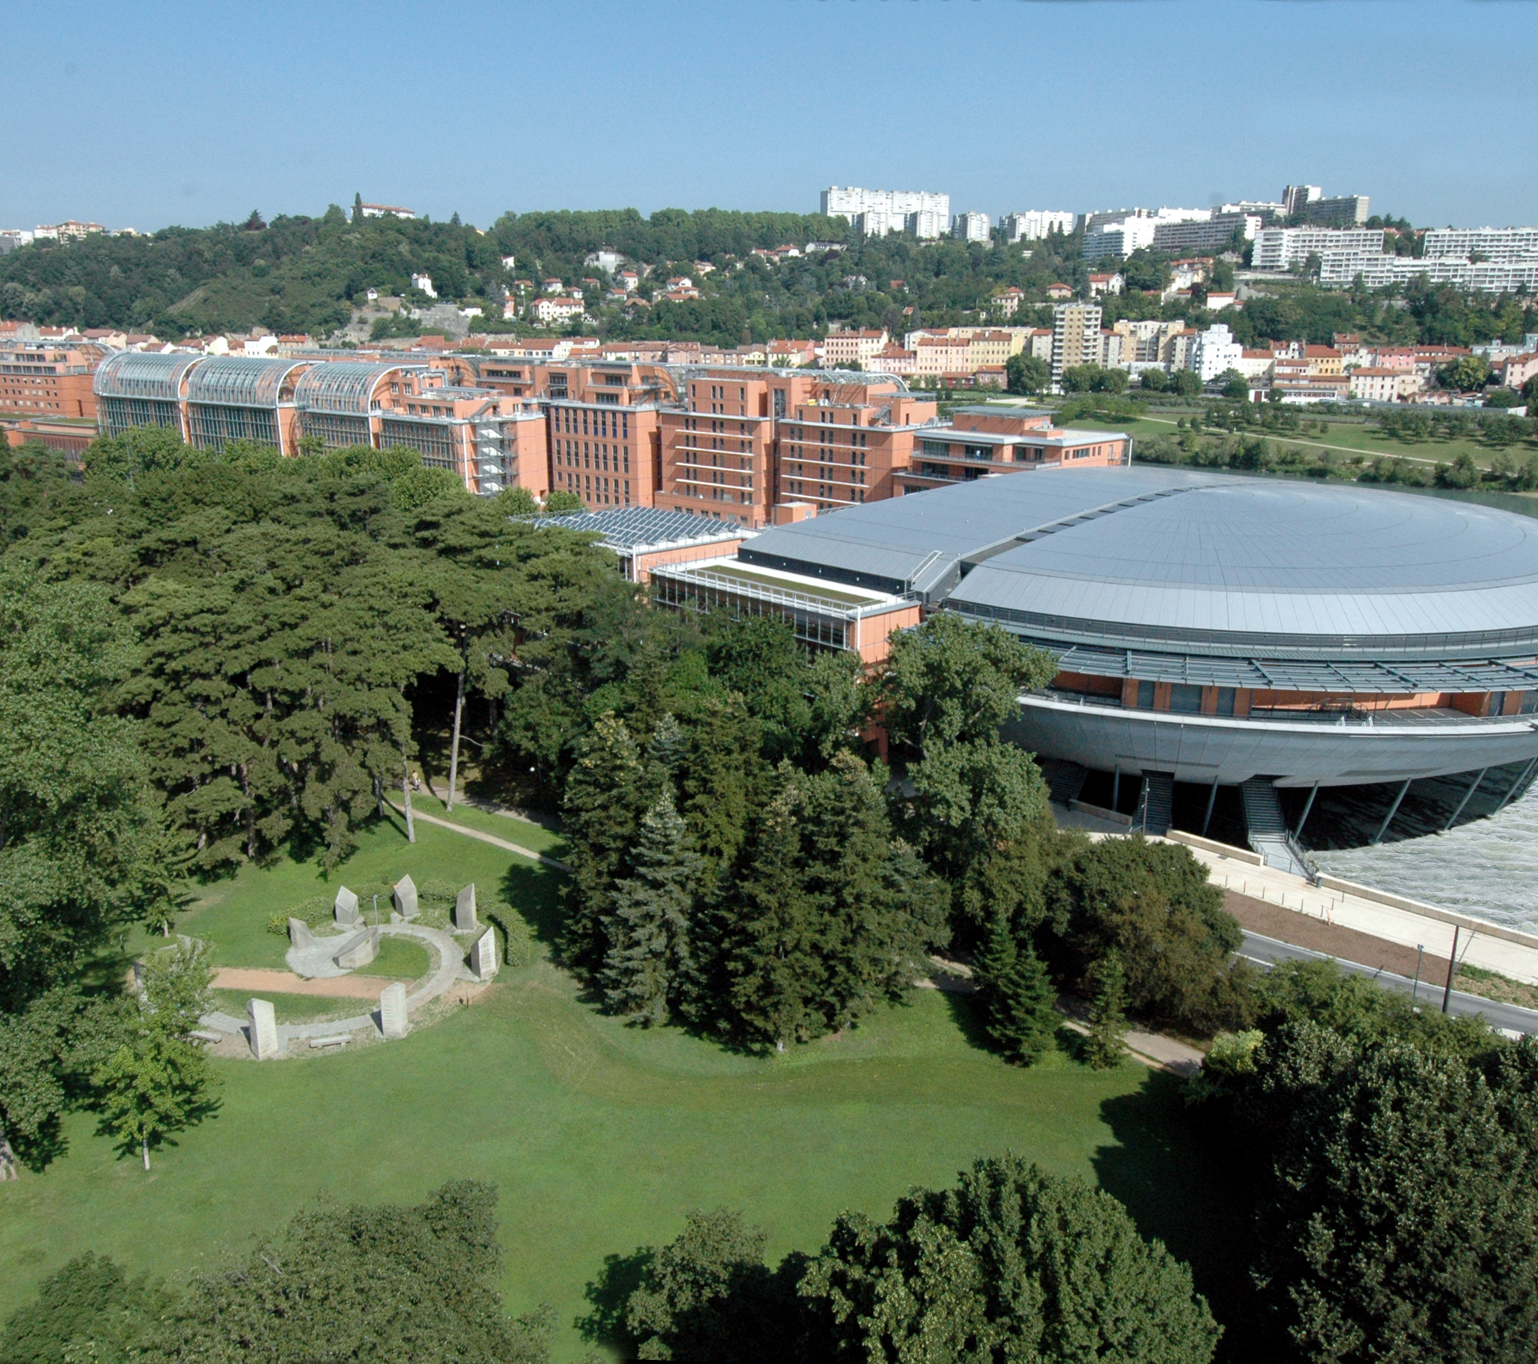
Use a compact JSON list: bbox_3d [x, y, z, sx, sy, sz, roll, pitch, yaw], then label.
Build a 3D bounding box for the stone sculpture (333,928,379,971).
[{"bbox_3d":[-25.389,16.309,73.401,2.700,1.500,1.350,-11,20,-30],"label":"stone sculpture"}]

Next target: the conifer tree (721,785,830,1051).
[{"bbox_3d":[0.478,13.874,69.169,6.800,17.100,6.800,0,17,0],"label":"conifer tree"}]

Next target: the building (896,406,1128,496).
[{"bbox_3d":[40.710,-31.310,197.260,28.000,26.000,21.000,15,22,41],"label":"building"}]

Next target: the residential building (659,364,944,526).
[{"bbox_3d":[5.214,-44.388,233.362,59.677,31.500,18.000,14,22,40],"label":"residential building"}]

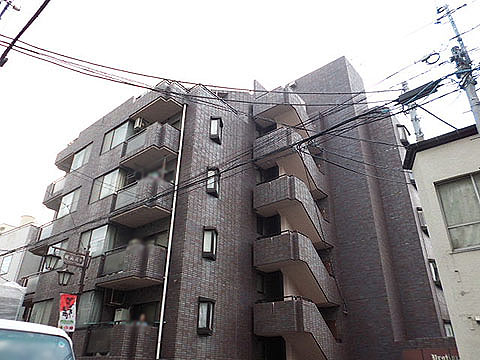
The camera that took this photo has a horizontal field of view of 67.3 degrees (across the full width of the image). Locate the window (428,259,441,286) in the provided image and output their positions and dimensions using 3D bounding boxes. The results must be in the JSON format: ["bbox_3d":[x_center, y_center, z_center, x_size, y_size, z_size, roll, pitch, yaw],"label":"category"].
[{"bbox_3d":[9.757,4.612,17.783,0.260,1.250,0.800,-21,-35,35],"label":"window"}]

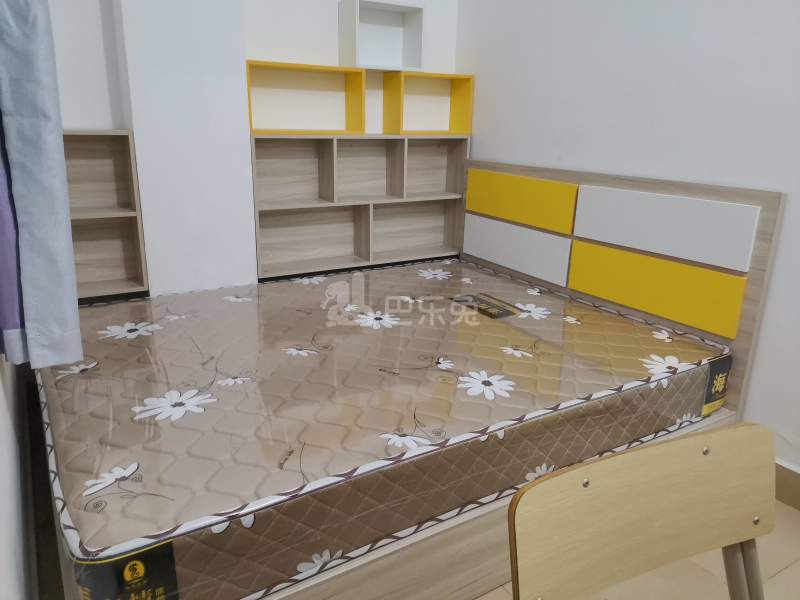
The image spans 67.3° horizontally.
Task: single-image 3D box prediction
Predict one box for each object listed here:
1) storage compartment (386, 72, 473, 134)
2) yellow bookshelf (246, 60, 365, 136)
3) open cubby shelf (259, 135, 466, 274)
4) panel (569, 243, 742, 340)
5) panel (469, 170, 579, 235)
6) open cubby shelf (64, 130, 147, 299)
[{"bbox_3d":[0.148,-0.981,3.035,0.437,0.288,0.160,-9,20,-31],"label":"storage compartment"},{"bbox_3d":[-0.432,-0.891,2.680,0.547,0.288,0.160,-9,20,-31],"label":"yellow bookshelf"},{"bbox_3d":[-0.174,-0.476,2.883,1.135,0.603,0.165,-9,20,-31],"label":"open cubby shelf"},{"bbox_3d":[0.951,-0.064,2.316,0.020,0.214,0.746,-9,20,-31],"label":"panel"},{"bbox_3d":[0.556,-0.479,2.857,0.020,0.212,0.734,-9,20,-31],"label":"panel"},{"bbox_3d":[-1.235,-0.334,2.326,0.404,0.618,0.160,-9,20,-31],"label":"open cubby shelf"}]

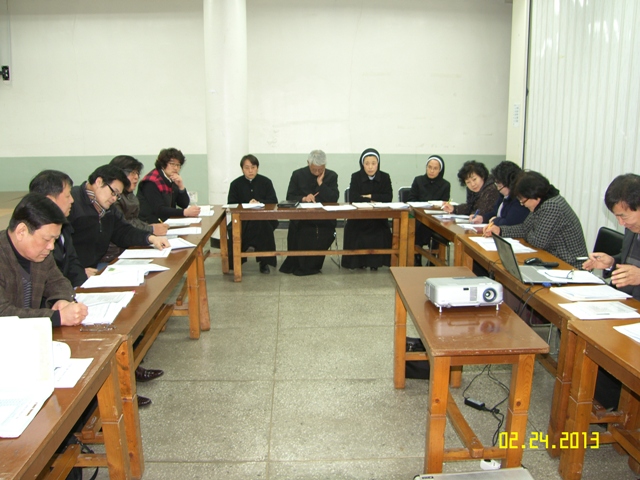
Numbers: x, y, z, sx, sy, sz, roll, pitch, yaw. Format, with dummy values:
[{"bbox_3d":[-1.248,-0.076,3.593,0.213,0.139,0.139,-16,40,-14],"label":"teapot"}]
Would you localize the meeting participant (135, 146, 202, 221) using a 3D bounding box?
[{"bbox_3d":[-1.459,-0.187,4.920,0.680,1.350,0.500,5,13,21],"label":"meeting participant"}]

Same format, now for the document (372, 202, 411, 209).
[{"bbox_3d":[0.741,-0.362,5.390,0.370,0.015,0.270,-1,12,0],"label":"document"}]

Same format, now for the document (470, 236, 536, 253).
[{"bbox_3d":[1.280,0.024,3.613,0.330,0.012,0.420,-1,12,0],"label":"document"}]

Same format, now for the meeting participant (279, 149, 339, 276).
[{"bbox_3d":[-0.109,-0.333,5.701,0.620,1.300,0.720,-1,12,0],"label":"meeting participant"}]

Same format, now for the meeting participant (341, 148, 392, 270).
[{"bbox_3d":[0.515,-0.373,5.827,0.540,1.310,0.620,0,12,2],"label":"meeting participant"}]

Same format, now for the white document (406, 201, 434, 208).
[{"bbox_3d":[1.069,-0.376,5.533,0.260,0.025,0.270,-1,12,-3],"label":"white document"}]

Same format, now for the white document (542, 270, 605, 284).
[{"bbox_3d":[1.368,0.204,2.817,0.300,0.025,0.215,-1,12,-3],"label":"white document"}]

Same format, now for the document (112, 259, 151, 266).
[{"bbox_3d":[-1.163,0.137,3.232,0.230,0.012,0.210,0,12,3],"label":"document"}]

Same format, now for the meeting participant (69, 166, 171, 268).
[{"bbox_3d":[-1.343,0.187,3.350,0.740,1.298,0.550,6,14,26],"label":"meeting participant"}]

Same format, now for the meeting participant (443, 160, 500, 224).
[{"bbox_3d":[1.499,-0.121,4.789,0.680,1.240,0.580,-3,13,-11],"label":"meeting participant"}]

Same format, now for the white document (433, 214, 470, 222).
[{"bbox_3d":[1.208,-0.202,4.758,0.310,0.020,0.220,-1,12,-3],"label":"white document"}]

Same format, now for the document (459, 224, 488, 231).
[{"bbox_3d":[1.291,-0.107,4.327,0.290,0.020,0.220,-1,12,-3],"label":"document"}]

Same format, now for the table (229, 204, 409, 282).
[{"bbox_3d":[-0.006,0.019,5.429,1.796,0.727,0.439,0,12,1],"label":"table"}]

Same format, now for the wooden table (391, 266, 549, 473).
[{"bbox_3d":[0.643,0.640,2.568,0.439,0.727,1.148,-1,12,0],"label":"wooden table"}]

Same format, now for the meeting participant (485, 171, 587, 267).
[{"bbox_3d":[1.512,0.145,3.578,0.660,1.240,0.580,0,12,4],"label":"meeting participant"}]

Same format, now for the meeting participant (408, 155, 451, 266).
[{"bbox_3d":[1.246,-0.324,5.840,0.490,1.220,0.720,0,12,2],"label":"meeting participant"}]

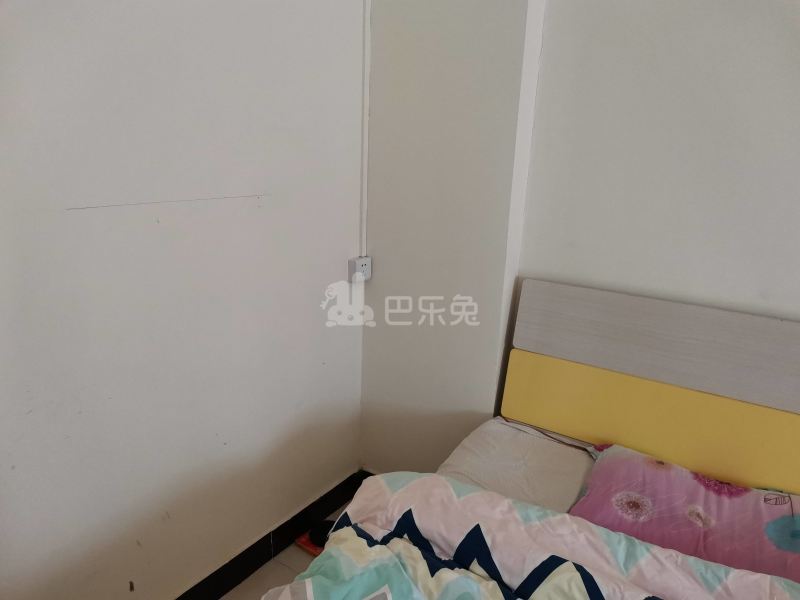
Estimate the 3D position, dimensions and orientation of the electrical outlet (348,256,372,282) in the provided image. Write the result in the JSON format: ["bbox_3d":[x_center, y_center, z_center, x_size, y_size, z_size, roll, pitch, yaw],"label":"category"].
[{"bbox_3d":[-0.139,-0.106,2.096,0.036,0.087,0.087,12,18,32],"label":"electrical outlet"}]

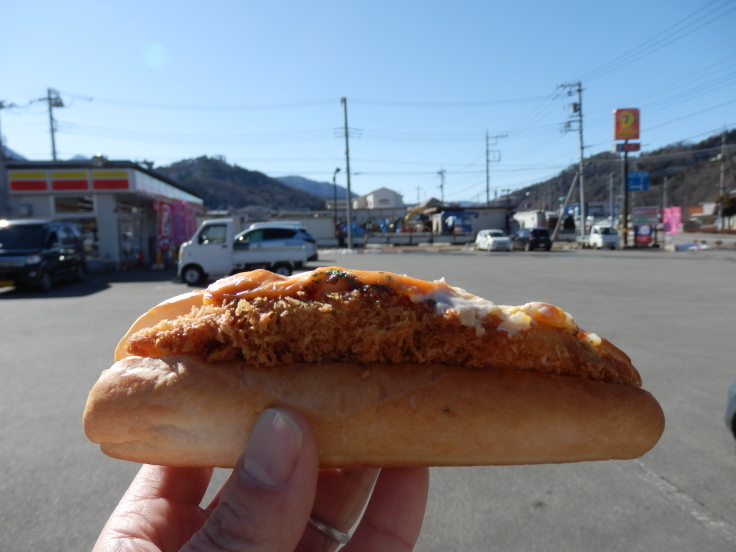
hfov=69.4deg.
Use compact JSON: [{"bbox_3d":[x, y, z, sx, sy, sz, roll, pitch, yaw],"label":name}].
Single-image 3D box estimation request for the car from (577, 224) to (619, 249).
[{"bbox_3d":[17.302,-2.897,40.000,1.475,1.800,3.395,-2,5,-7],"label":"car"}]

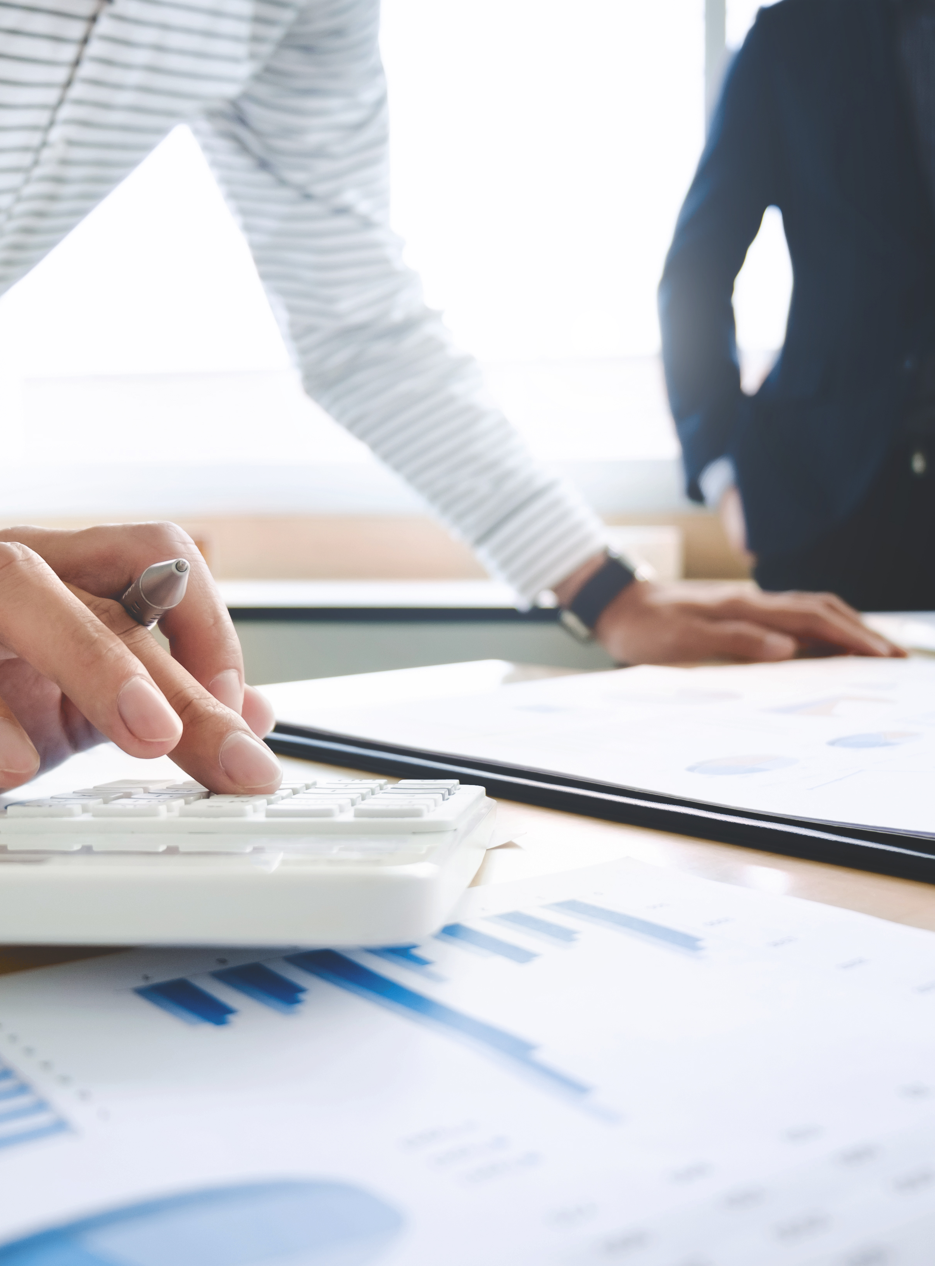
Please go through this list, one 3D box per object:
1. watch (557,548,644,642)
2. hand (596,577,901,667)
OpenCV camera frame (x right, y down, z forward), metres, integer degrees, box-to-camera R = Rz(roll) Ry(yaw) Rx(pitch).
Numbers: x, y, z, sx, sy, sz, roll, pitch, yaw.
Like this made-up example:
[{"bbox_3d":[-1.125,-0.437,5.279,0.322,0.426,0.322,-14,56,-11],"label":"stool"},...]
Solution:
[{"bbox_3d":[0.077,-0.022,0.835,0.038,0.052,0.060,38,3,-15],"label":"watch"},{"bbox_3d":[0.167,-0.011,0.853,0.178,0.054,0.092,-1,4,-14],"label":"hand"}]

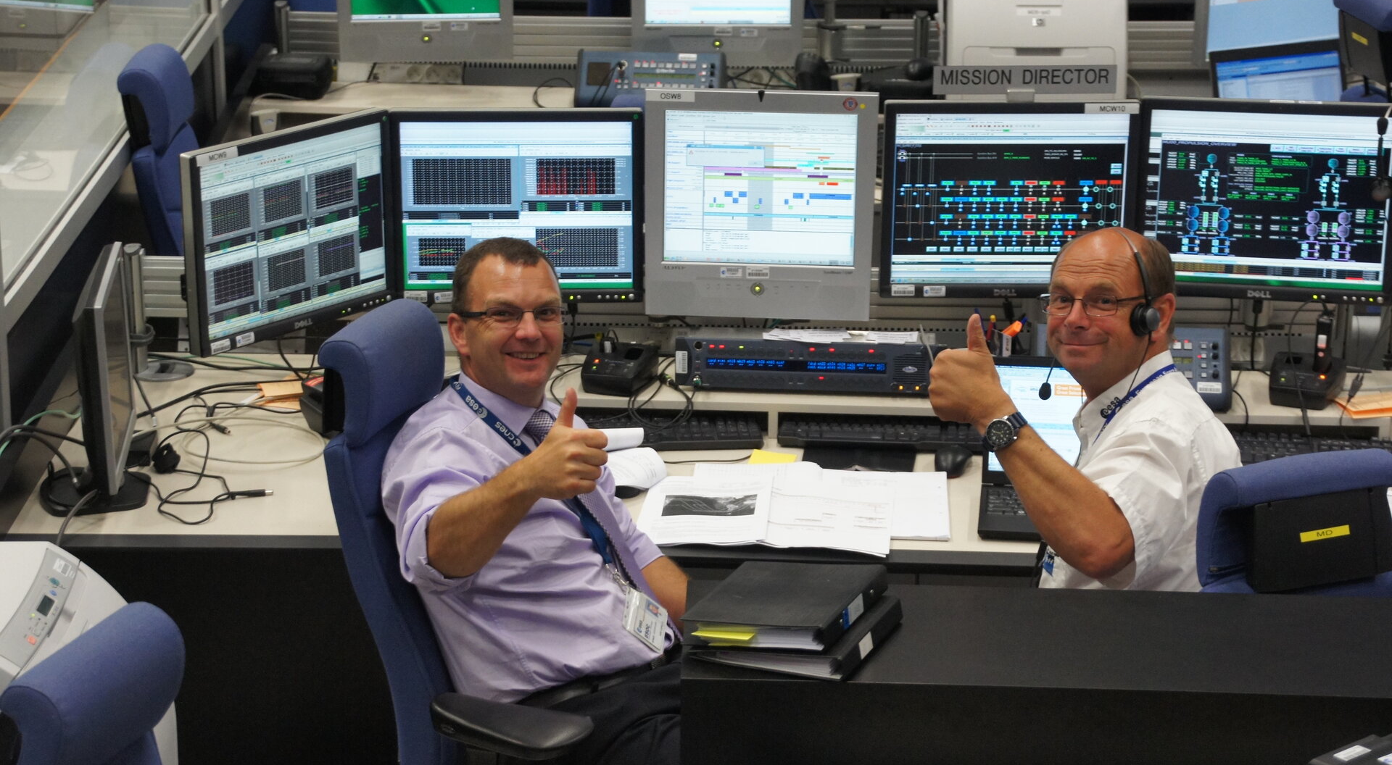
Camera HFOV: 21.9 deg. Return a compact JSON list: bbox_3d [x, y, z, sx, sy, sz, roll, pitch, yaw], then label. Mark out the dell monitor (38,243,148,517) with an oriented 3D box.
[{"bbox_3d":[-1.007,-0.001,6.088,0.200,0.370,0.390,0,19,-3],"label":"dell monitor"}]

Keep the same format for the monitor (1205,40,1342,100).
[{"bbox_3d":[1.334,-0.637,8.152,0.350,0.250,0.018,-7,3,-22],"label":"monitor"}]

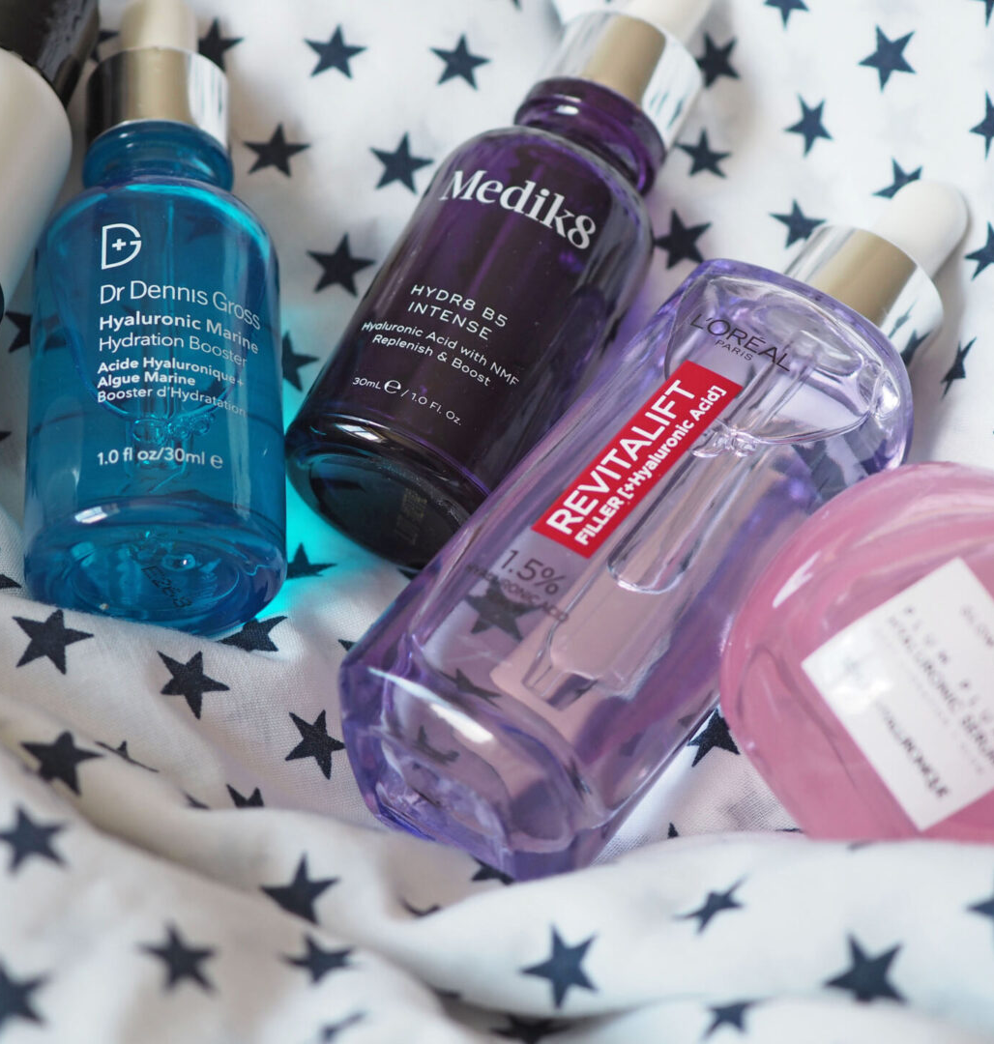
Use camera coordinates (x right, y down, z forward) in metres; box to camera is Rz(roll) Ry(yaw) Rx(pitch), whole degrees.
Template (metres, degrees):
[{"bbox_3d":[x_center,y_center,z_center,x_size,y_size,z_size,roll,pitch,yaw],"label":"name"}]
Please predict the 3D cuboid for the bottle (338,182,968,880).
[{"bbox_3d":[0.027,-0.005,0.313,0.036,0.030,0.116,29,63,27],"label":"bottle"}]

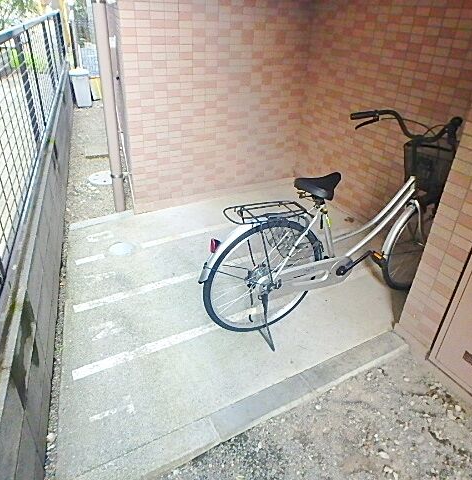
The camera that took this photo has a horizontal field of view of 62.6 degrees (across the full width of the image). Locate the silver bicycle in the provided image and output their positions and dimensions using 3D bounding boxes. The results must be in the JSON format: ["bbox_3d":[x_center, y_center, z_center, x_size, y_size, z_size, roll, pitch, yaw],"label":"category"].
[{"bbox_3d":[0.604,-0.084,1.977,1.678,1.055,0.536,-11,33,-23],"label":"silver bicycle"}]

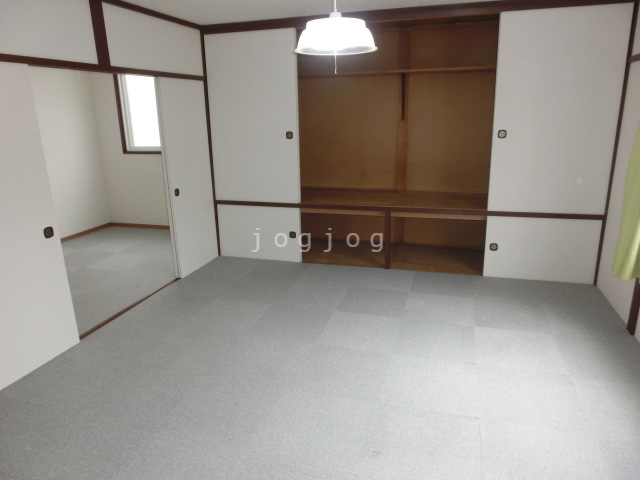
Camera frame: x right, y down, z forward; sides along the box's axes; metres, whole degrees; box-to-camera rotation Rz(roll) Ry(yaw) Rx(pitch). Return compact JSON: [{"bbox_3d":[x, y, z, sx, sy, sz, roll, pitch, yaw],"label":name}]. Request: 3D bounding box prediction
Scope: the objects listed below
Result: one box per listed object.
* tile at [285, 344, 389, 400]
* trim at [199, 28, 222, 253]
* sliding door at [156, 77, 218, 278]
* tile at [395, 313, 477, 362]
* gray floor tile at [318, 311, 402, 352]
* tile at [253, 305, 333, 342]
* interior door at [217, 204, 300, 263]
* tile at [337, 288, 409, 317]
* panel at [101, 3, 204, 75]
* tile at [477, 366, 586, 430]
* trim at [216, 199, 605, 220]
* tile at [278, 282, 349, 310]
[{"bbox_3d":[0.134,0.750,2.584,0.500,0.010,0.500,3,17,16],"label":"tile"},{"bbox_3d":[-1.077,-0.873,4.429,0.045,2.174,0.045,3,17,16],"label":"trim"},{"bbox_3d":[-1.234,-0.587,4.240,0.040,1.770,0.710,4,17,16],"label":"sliding door"},{"bbox_3d":[0.751,0.646,2.905,0.500,0.010,0.500,3,17,16],"label":"tile"},{"bbox_3d":[0.293,0.639,3.103,0.500,0.010,0.500,4,17,16],"label":"gray floor tile"},{"bbox_3d":[-0.186,0.609,3.242,0.500,0.010,0.500,4,17,16],"label":"tile"},{"bbox_3d":[-0.622,-0.073,4.604,0.925,0.572,0.035,3,17,16],"label":"interior door"},{"bbox_3d":[0.435,0.502,3.562,0.500,0.010,0.500,4,17,16],"label":"tile"},{"bbox_3d":[-1.325,-1.611,3.685,0.030,0.420,1.250,4,17,16],"label":"panel"},{"bbox_3d":[1.109,0.837,2.365,0.500,0.010,0.500,4,17,16],"label":"tile"},{"bbox_3d":[0.613,-0.284,4.093,3.521,0.043,0.050,3,17,16],"label":"trim"},{"bbox_3d":[-0.044,0.472,3.702,0.500,0.010,0.500,4,17,16],"label":"tile"}]

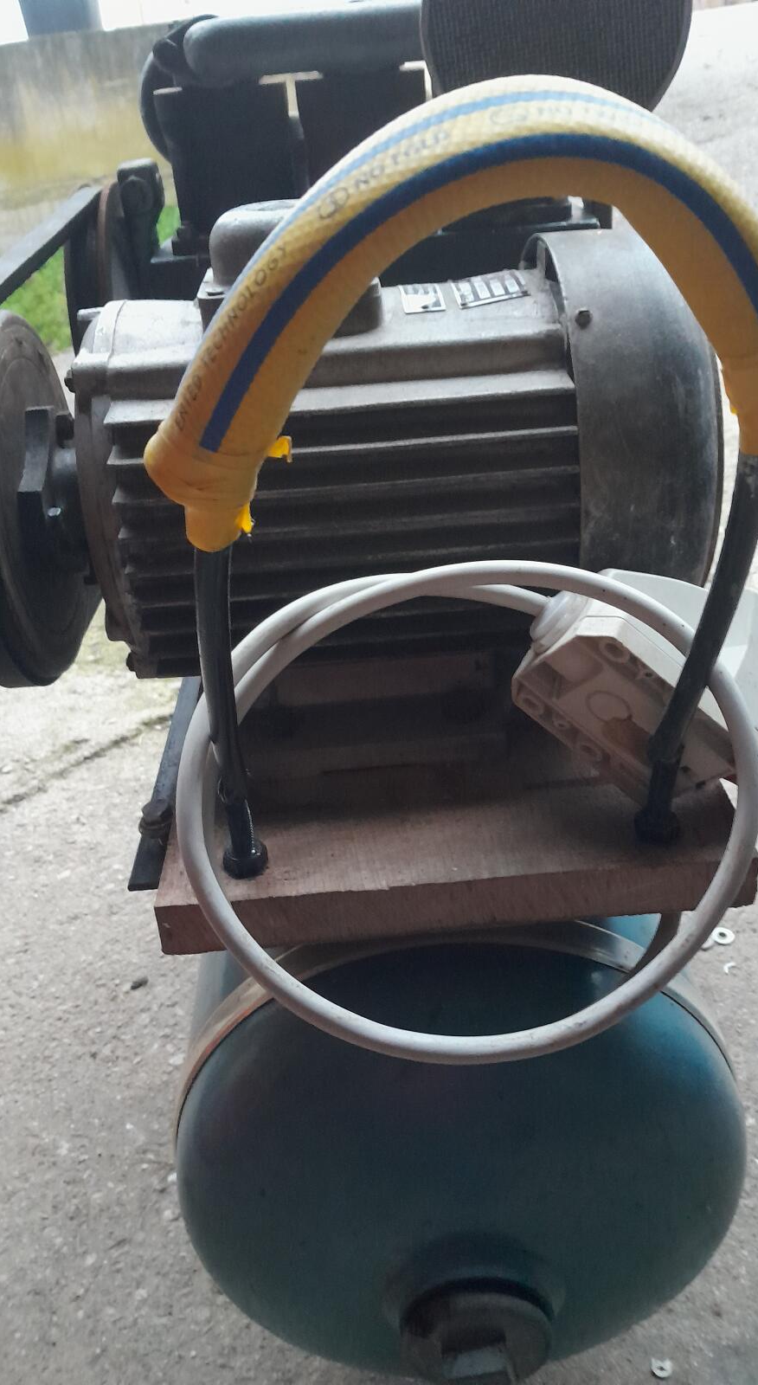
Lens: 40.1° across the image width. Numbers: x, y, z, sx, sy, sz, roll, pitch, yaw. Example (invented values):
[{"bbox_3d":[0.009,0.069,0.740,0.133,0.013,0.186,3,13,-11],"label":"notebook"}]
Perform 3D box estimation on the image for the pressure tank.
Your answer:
[{"bbox_3d":[0.026,0.088,0.758,0.290,0.290,0.740,-4,33,-1],"label":"pressure tank"}]

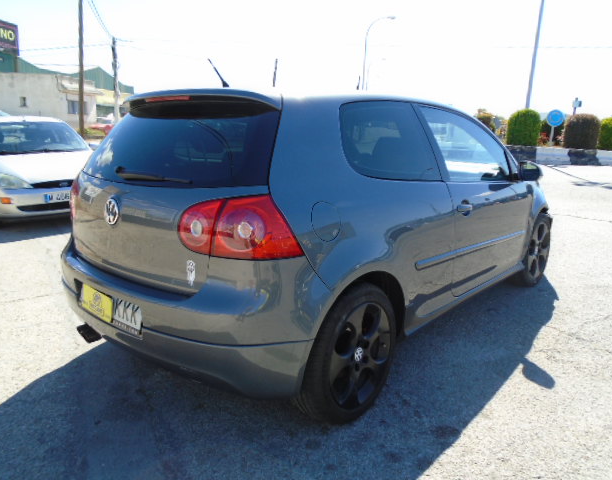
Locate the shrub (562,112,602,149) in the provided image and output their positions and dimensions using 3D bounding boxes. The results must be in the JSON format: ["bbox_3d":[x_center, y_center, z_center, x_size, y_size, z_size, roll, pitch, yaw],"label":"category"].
[{"bbox_3d":[10.770,-4.270,18.800,1.270,1.400,1.270,9,15,30],"label":"shrub"}]

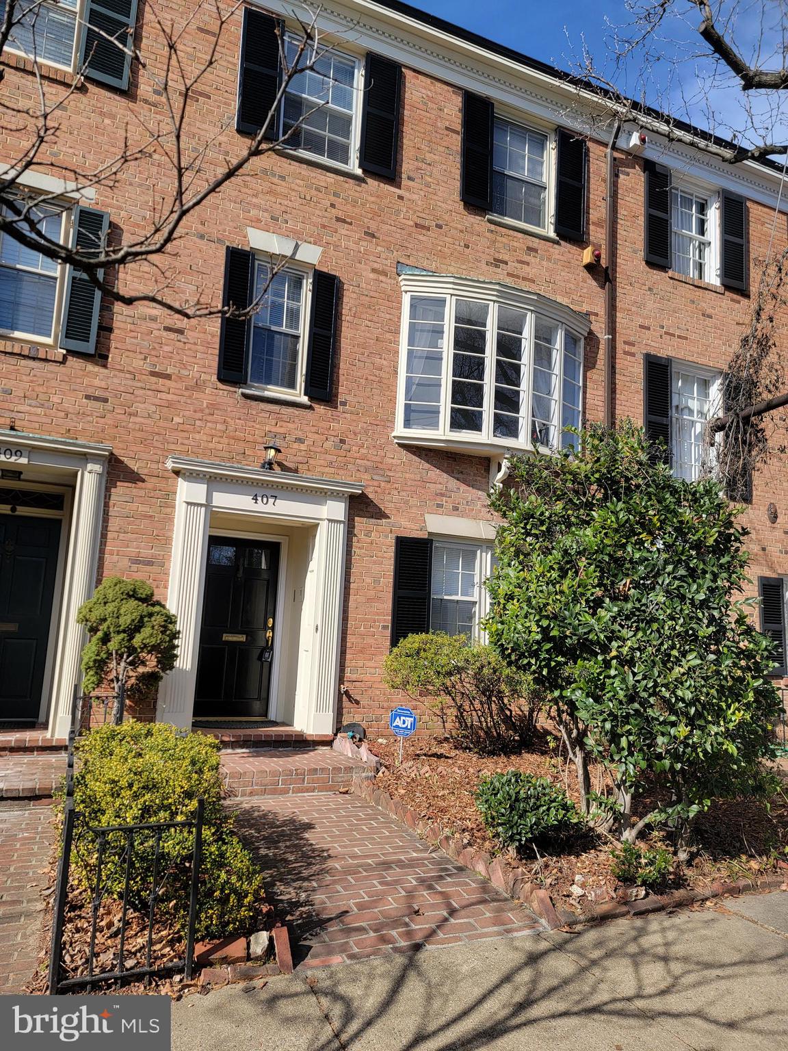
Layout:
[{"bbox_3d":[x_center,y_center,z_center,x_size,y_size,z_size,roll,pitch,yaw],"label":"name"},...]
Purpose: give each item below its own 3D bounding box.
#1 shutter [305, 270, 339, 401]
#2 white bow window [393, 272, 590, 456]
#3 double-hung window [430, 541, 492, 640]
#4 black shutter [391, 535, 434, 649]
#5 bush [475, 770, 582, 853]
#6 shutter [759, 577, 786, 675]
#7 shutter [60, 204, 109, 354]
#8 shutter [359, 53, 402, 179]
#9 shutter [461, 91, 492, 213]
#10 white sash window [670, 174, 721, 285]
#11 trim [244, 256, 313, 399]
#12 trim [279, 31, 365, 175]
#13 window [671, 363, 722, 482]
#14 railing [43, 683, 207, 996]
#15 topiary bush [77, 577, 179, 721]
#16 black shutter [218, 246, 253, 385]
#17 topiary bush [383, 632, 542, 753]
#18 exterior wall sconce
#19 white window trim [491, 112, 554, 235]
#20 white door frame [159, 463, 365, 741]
[{"bbox_3d":[-0.778,-2.088,7.976,0.290,1.431,0.040,7,-9,-23],"label":"shutter"},{"bbox_3d":[1.325,-1.787,8.685,2.737,1.992,0.488,7,-9,-23],"label":"white bow window"},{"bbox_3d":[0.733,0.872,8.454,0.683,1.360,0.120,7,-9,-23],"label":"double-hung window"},{"bbox_3d":[0.182,0.768,7.758,0.451,1.302,0.050,7,-9,-23],"label":"black shutter"},{"bbox_3d":[0.852,1.825,4.639,0.671,0.492,0.671,7,-9,-23],"label":"bush"},{"bbox_3d":[5.383,1.423,10.356,0.492,1.354,0.040,7,-9,-23],"label":"shutter"},{"bbox_3d":[-2.863,-2.279,6.740,0.310,1.401,0.050,7,-9,-23],"label":"shutter"},{"bbox_3d":[-0.149,-4.808,8.566,0.446,1.491,0.040,7,-9,-23],"label":"shutter"},{"bbox_3d":[1.006,-4.499,8.742,0.436,1.450,0.050,7,-9,-23],"label":"shutter"},{"bbox_3d":[4.212,-4.136,10.254,0.951,1.477,0.140,7,-9,-23],"label":"white sash window"},{"bbox_3d":[-1.211,-2.050,7.568,0.667,1.555,0.140,7,-9,-23],"label":"trim"},{"bbox_3d":[-0.815,-4.650,8.049,0.944,1.491,0.140,7,-9,-23],"label":"trim"},{"bbox_3d":[4.069,-1.341,9.865,0.937,1.732,0.140,7,-9,-23],"label":"window"},{"bbox_3d":[-1.686,1.537,4.312,0.515,0.820,3.280,7,-9,-23],"label":"railing"},{"bbox_3d":[-2.277,1.187,6.172,0.812,1.484,0.800,7,-9,-23],"label":"topiary bush"},{"bbox_3d":[-1.644,-2.193,7.599,0.291,1.448,0.040,7,-9,-23],"label":"black shutter"},{"bbox_3d":[0.743,1.736,7.578,1.939,1.225,1.100,7,-9,-23],"label":"topiary bush"},{"bbox_3d":[-1.258,-0.704,7.516,0.191,0.357,0.280,7,-9,-23],"label":"exterior wall sconce"},{"bbox_3d":[1.601,-4.365,9.104,0.966,1.477,0.140,7,-9,-23],"label":"white window trim"},{"bbox_3d":[-1.419,0.770,7.470,2.050,2.645,0.570,7,-9,-23],"label":"white door frame"}]

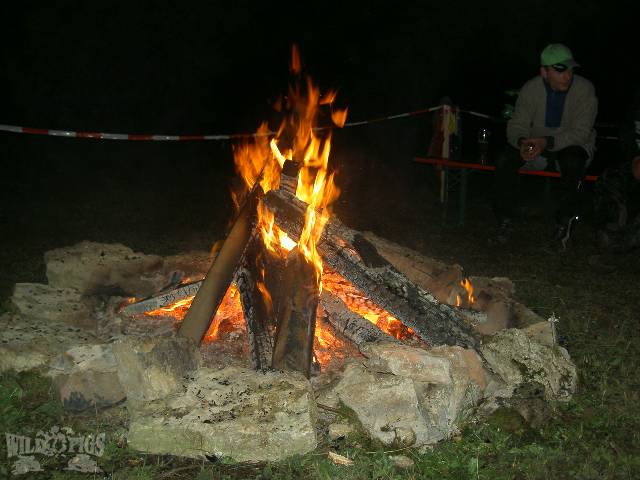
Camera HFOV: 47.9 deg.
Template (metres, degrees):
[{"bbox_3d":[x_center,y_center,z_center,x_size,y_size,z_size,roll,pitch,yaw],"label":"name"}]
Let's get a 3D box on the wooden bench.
[{"bbox_3d":[1.315,-0.281,5.146,0.270,0.480,1.680,-6,12,-35],"label":"wooden bench"}]

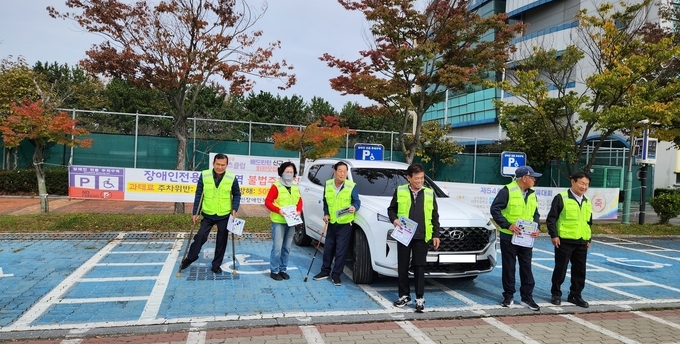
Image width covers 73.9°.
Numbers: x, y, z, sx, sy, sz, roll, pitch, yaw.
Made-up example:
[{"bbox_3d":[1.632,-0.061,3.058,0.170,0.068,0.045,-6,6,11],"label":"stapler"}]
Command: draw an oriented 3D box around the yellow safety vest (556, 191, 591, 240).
[{"bbox_3d":[2.939,0.551,5.657,0.430,0.620,0.290,3,1,-2],"label":"yellow safety vest"}]

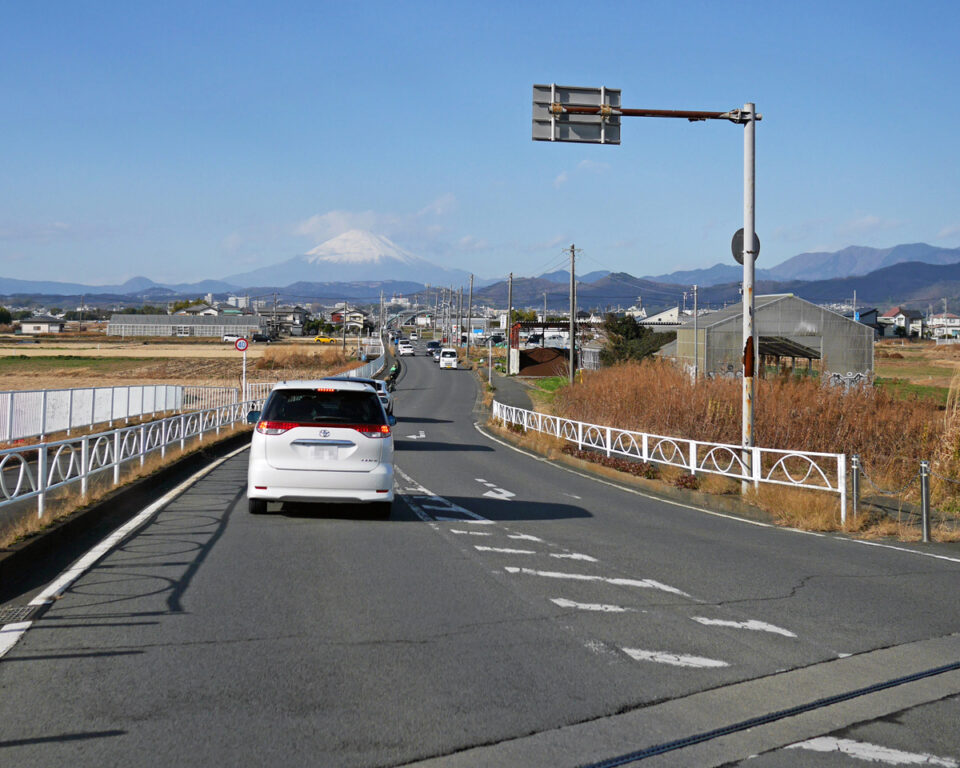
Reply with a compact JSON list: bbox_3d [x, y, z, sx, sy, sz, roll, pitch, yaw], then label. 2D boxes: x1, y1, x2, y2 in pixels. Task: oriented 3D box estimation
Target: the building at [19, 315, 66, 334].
[{"bbox_3d":[-112.767,-15.207,305.000,10.300,5.200,8.300,0,4,1],"label":"building"}]

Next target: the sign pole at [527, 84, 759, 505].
[{"bbox_3d":[2.680,-1.400,18.800,3.850,6.350,0.500,-1,4,-15],"label":"sign pole"}]

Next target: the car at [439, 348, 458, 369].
[{"bbox_3d":[-2.800,-2.370,107.300,1.500,1.900,3.500,0,4,-3],"label":"car"}]

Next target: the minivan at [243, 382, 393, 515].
[{"bbox_3d":[-2.190,0.820,16.700,1.830,1.760,4.800,1,1,-7],"label":"minivan"}]

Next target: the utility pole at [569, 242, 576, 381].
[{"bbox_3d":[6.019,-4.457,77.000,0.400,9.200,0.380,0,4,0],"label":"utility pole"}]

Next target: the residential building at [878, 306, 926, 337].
[{"bbox_3d":[100.689,-14.537,282.000,11.000,7.600,9.500,1,4,18],"label":"residential building"}]

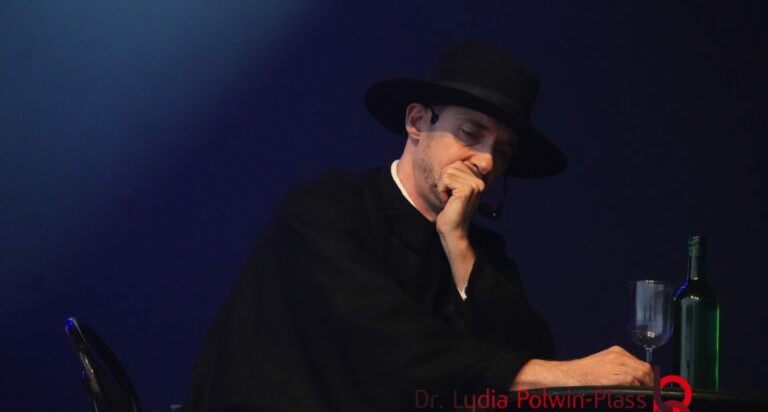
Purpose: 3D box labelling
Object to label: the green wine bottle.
[{"bbox_3d":[0.512,0.198,7.228,0.075,0.300,0.075,0,-8,0],"label":"green wine bottle"}]

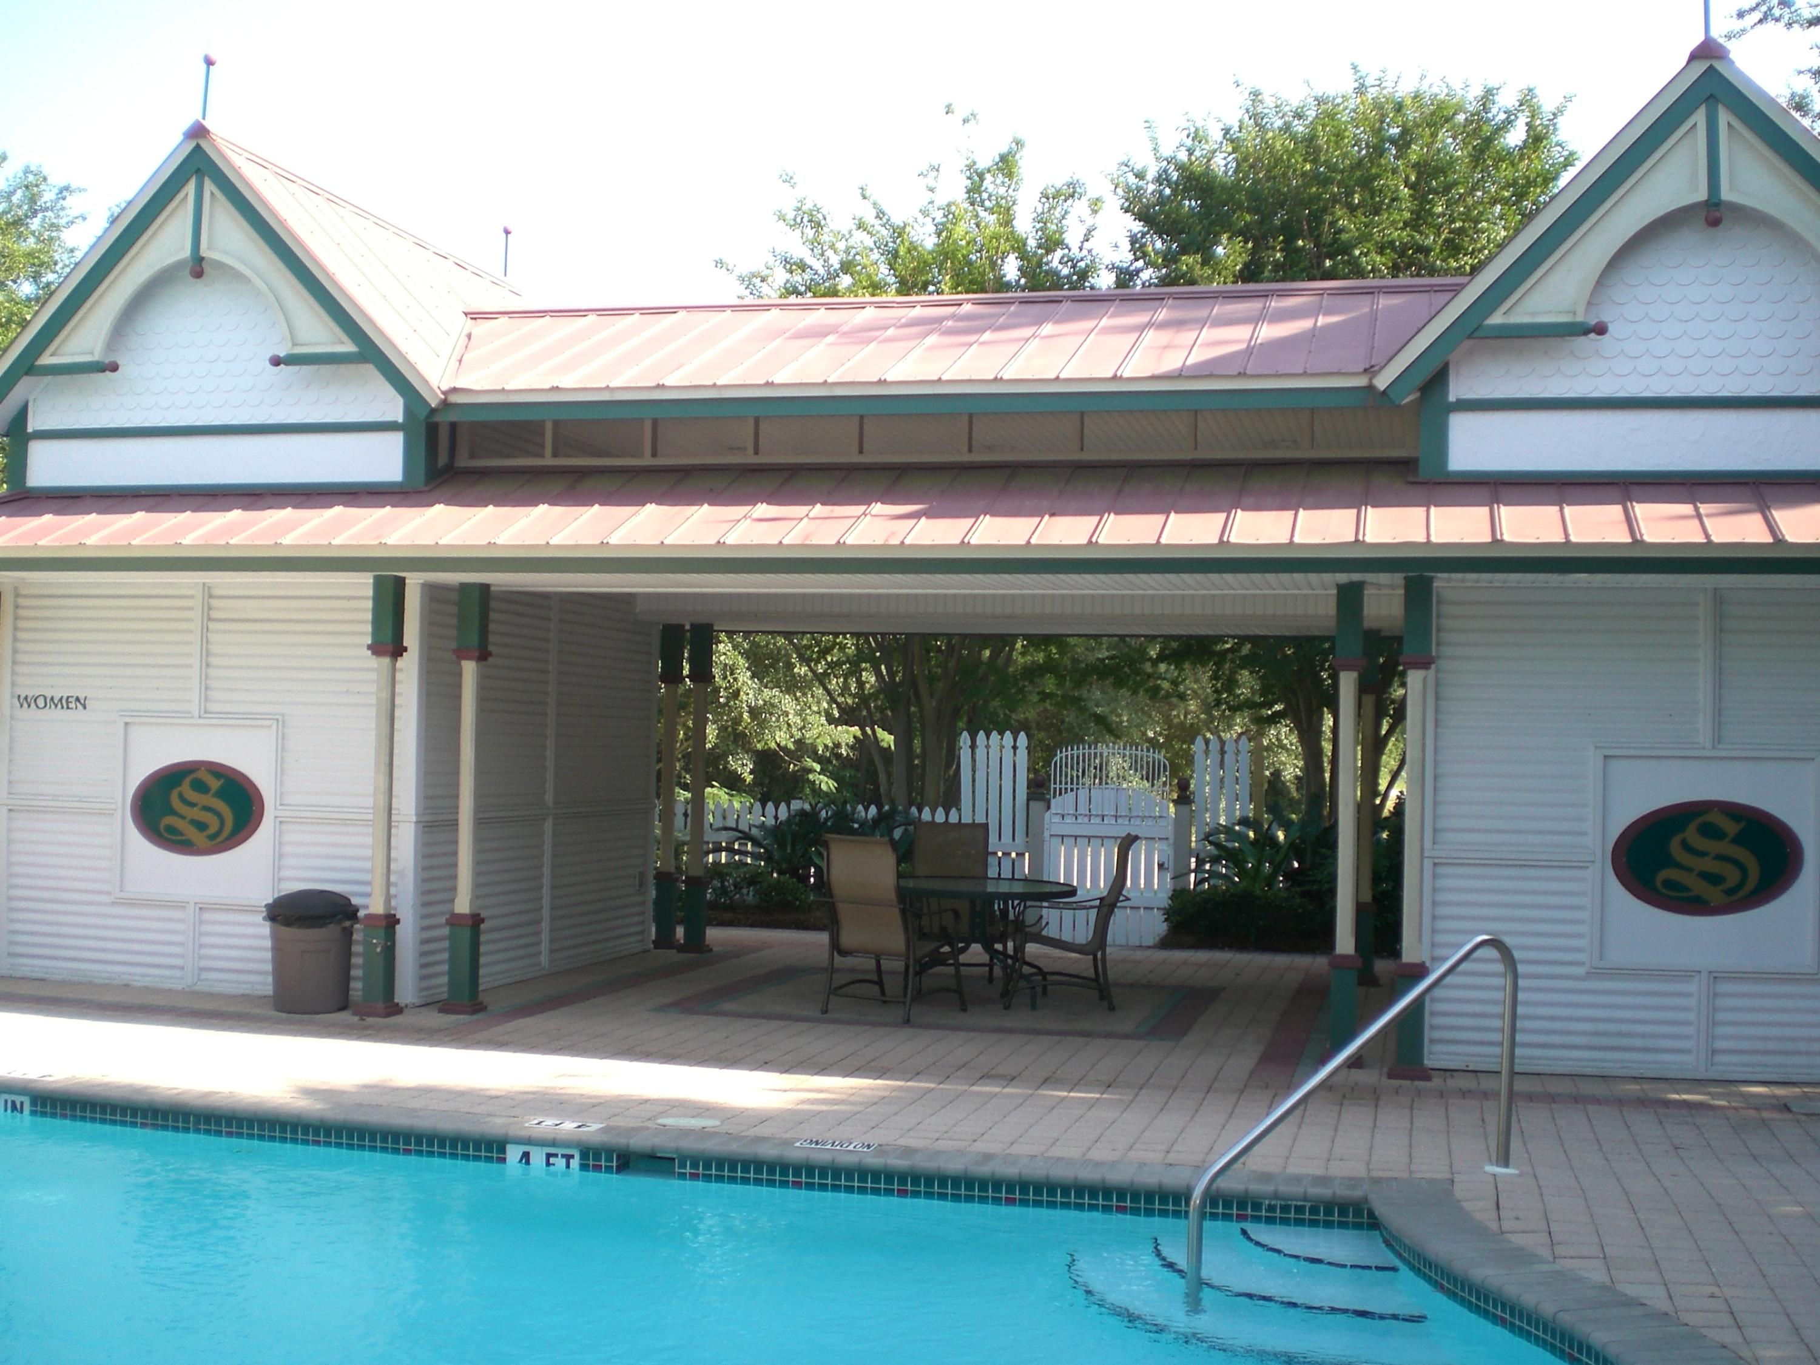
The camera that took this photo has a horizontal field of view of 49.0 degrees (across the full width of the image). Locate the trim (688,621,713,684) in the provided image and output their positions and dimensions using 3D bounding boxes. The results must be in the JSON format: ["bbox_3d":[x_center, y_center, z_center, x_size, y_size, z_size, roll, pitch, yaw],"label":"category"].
[{"bbox_3d":[-1.543,-0.231,14.745,0.145,0.410,0.145,1,-2,13],"label":"trim"}]

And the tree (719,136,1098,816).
[{"bbox_3d":[0.032,-1.557,18.500,3.700,7.350,3.700,1,-2,13],"label":"tree"}]

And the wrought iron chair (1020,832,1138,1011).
[{"bbox_3d":[0.982,1.431,12.152,0.762,1.039,0.616,1,-2,-3],"label":"wrought iron chair"}]

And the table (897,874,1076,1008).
[{"bbox_3d":[0.421,1.590,12.223,1.194,0.701,1.194,1,-2,0],"label":"table"}]

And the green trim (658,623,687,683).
[{"bbox_3d":[-1.763,-0.210,14.915,0.136,0.433,0.136,1,-2,15],"label":"green trim"}]

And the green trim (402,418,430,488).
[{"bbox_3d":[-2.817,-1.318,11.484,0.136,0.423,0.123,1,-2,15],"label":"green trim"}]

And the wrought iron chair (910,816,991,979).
[{"bbox_3d":[0.310,1.455,12.920,0.620,1.045,0.760,2,-2,-10],"label":"wrought iron chair"}]

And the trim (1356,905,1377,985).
[{"bbox_3d":[3.099,1.761,13.547,0.136,0.526,0.136,1,-2,15],"label":"trim"}]

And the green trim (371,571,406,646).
[{"bbox_3d":[-2.883,-0.386,11.040,0.136,0.392,0.136,1,-2,15],"label":"green trim"}]

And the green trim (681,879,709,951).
[{"bbox_3d":[-1.579,1.709,14.689,0.160,0.480,0.160,1,-2,13],"label":"green trim"}]

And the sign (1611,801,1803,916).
[{"bbox_3d":[3.832,0.847,9.598,0.900,0.560,0.035,1,-2,13],"label":"sign"}]

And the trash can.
[{"bbox_3d":[-3.330,1.487,11.108,0.516,0.665,0.500,1,-2,0],"label":"trash can"}]

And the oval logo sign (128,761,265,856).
[{"bbox_3d":[-4.200,0.746,11.780,0.900,0.560,0.035,1,-2,13],"label":"oval logo sign"}]

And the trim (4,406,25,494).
[{"bbox_3d":[-5.464,-1.420,12.205,0.140,0.520,0.080,1,-2,13],"label":"trim"}]

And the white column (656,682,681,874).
[{"bbox_3d":[-1.784,0.715,14.885,0.096,1.405,0.096,1,-2,15],"label":"white column"}]

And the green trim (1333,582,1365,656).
[{"bbox_3d":[2.215,-0.318,10.047,0.140,0.385,0.140,1,-2,13],"label":"green trim"}]

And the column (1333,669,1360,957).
[{"bbox_3d":[2.188,0.648,9.980,0.096,1.405,0.096,1,-2,15],"label":"column"}]

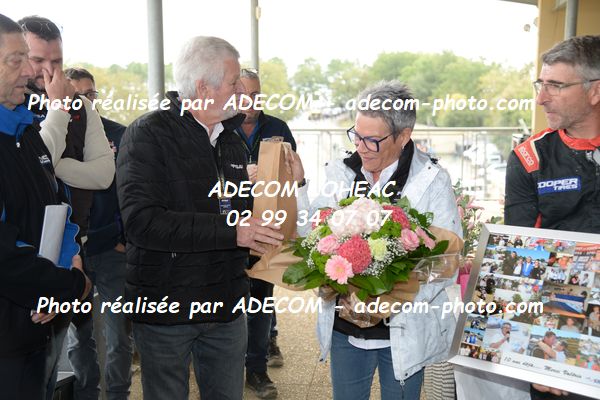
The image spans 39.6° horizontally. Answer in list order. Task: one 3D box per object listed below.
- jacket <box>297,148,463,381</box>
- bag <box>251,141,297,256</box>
[{"bbox_3d":[0.232,0.175,2.400,0.500,0.660,0.380,3,8,22],"label":"jacket"},{"bbox_3d":[-0.071,-0.003,2.320,0.100,0.330,0.085,7,8,38],"label":"bag"}]

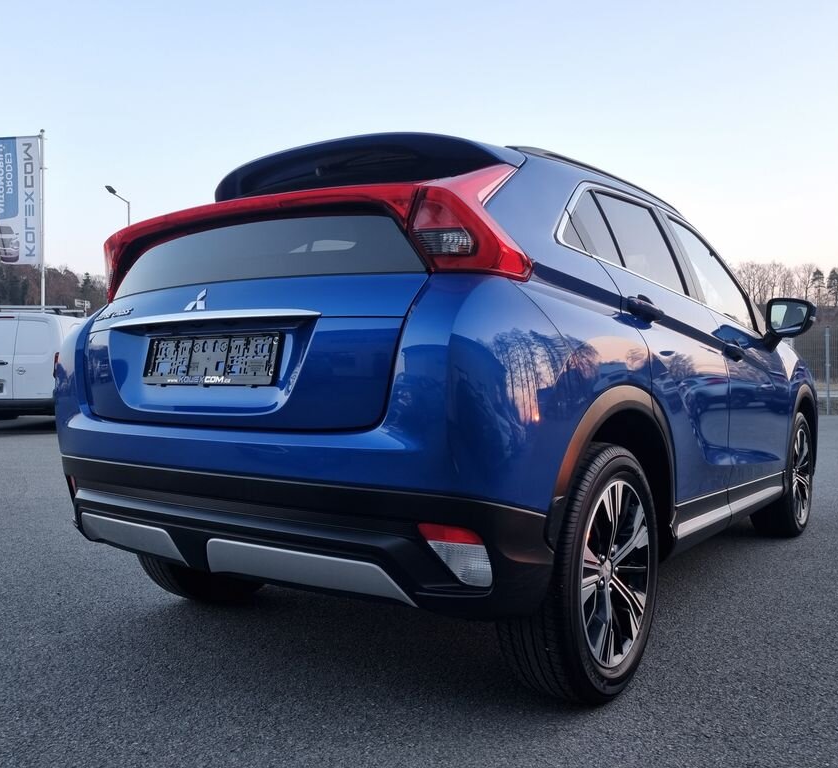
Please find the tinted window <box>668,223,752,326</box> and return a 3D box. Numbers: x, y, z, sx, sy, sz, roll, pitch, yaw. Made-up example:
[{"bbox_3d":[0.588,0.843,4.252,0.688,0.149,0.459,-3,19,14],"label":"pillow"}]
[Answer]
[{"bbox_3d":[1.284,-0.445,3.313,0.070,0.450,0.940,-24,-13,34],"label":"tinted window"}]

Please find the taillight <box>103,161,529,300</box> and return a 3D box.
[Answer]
[{"bbox_3d":[-0.380,-0.421,2.257,1.570,0.350,0.490,1,1,36],"label":"taillight"}]

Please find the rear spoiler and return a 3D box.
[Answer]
[{"bbox_3d":[-0.238,-0.677,2.450,1.190,0.180,0.310,1,1,36],"label":"rear spoiler"}]

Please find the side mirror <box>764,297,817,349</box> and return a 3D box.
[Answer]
[{"bbox_3d":[1.692,-0.274,3.488,0.230,0.230,0.170,1,1,36],"label":"side mirror"}]

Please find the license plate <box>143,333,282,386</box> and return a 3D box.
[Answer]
[{"bbox_3d":[-0.556,-0.062,2.019,0.530,0.135,0.020,1,-9,36],"label":"license plate"}]

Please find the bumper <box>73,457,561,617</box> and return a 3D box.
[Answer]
[{"bbox_3d":[-0.513,0.383,2.086,1.770,0.350,0.380,1,1,36],"label":"bumper"}]

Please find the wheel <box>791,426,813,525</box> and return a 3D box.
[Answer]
[{"bbox_3d":[2.025,0.495,4.261,0.190,0.490,0.490,1,1,36],"label":"wheel"}]

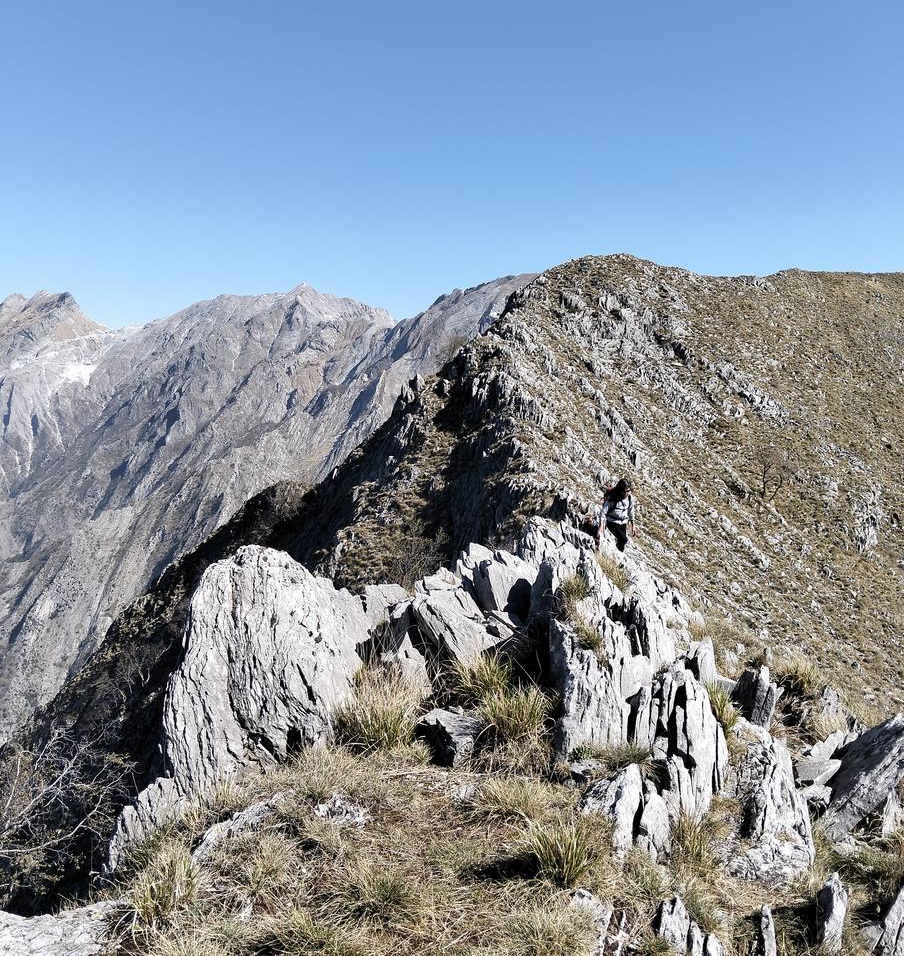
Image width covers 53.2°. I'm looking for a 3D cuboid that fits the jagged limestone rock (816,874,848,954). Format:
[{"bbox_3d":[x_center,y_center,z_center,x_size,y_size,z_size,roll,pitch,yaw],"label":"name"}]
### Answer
[{"bbox_3d":[1.386,1.587,3.300,0.110,0.254,0.150,0,6,0],"label":"jagged limestone rock"}]

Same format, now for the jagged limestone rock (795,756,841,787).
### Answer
[{"bbox_3d":[2.146,1.723,5.300,0.270,0.150,0.220,0,3,0],"label":"jagged limestone rock"}]

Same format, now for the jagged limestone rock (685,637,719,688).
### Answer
[{"bbox_3d":[1.603,1.185,5.800,0.215,0.320,0.200,0,3,0],"label":"jagged limestone rock"}]

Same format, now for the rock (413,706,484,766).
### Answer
[{"bbox_3d":[-0.019,1.406,4.900,0.361,0.249,0.320,0,6,0],"label":"rock"}]

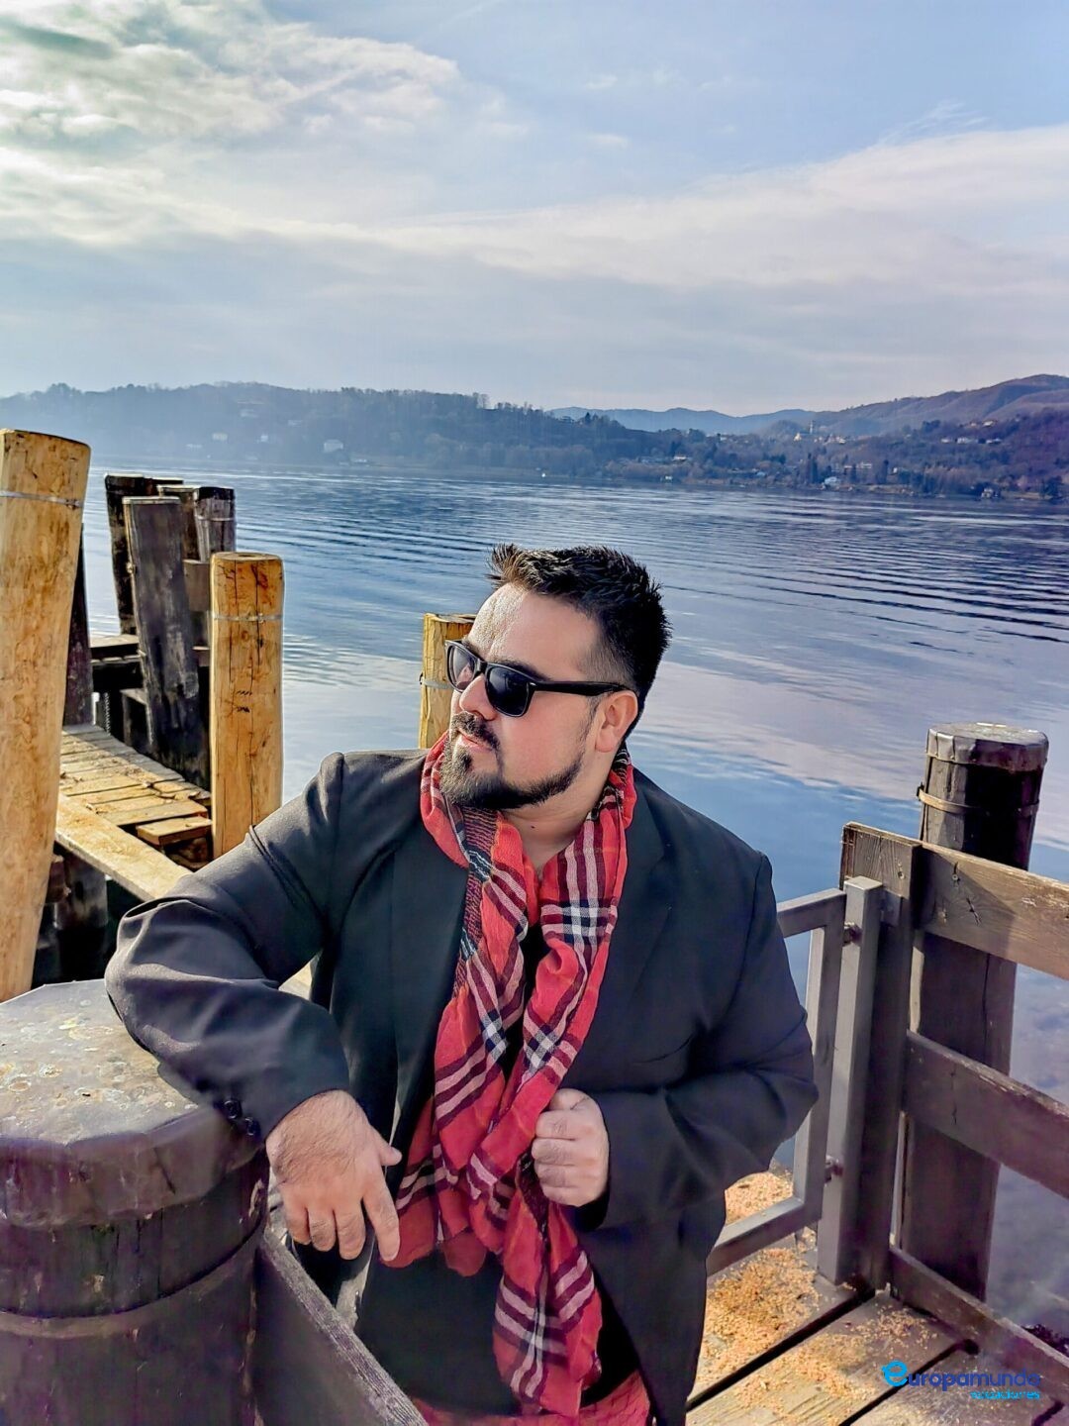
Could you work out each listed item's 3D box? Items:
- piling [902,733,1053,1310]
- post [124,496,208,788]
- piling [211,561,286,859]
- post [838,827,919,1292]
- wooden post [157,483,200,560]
[{"bbox_3d":[0.953,0.737,2.494,0.255,1.420,0.255,-8,14,-35],"label":"piling"},{"bbox_3d":[-2.149,-0.370,6.496,0.290,1.722,0.190,-10,16,-35],"label":"post"},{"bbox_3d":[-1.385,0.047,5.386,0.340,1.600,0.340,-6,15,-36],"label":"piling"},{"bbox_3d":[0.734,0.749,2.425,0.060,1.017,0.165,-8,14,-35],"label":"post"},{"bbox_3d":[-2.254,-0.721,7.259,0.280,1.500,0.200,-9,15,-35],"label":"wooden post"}]

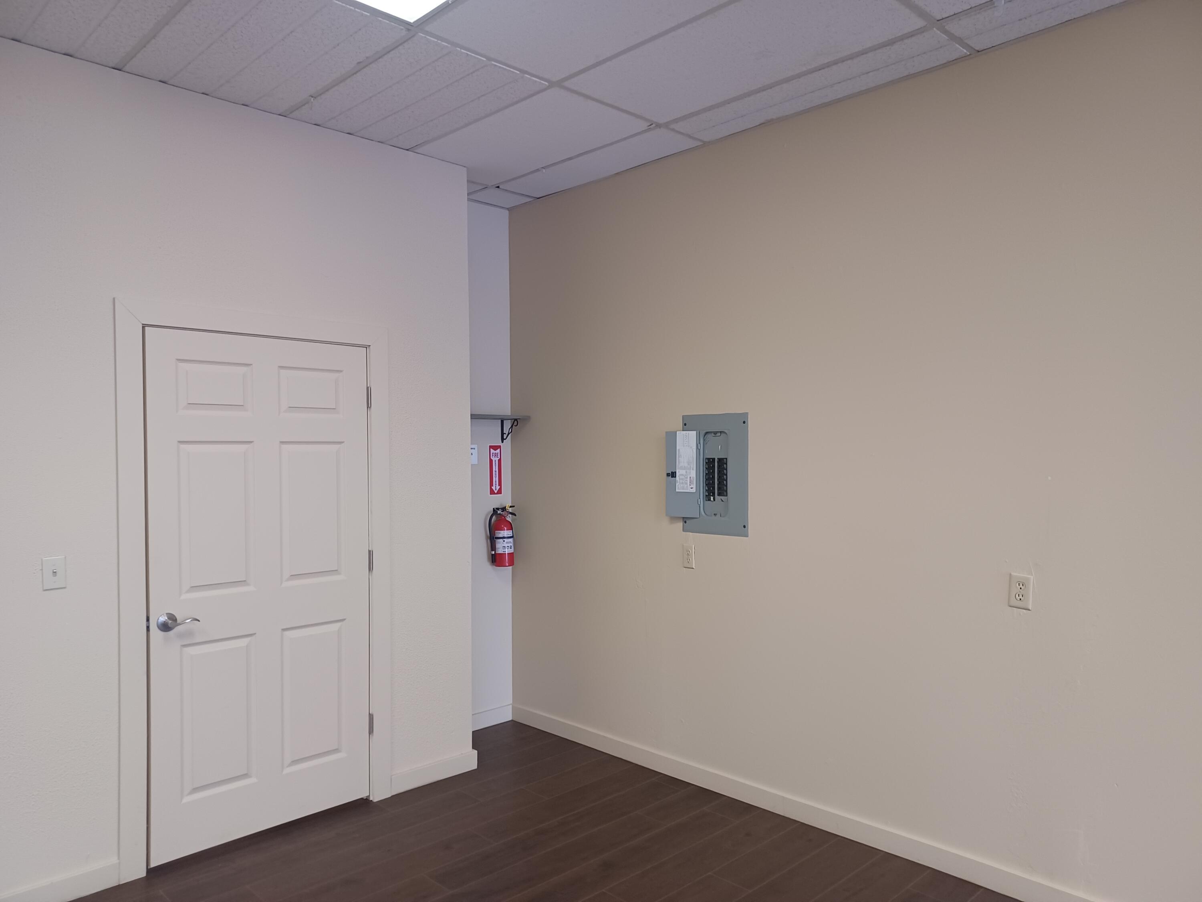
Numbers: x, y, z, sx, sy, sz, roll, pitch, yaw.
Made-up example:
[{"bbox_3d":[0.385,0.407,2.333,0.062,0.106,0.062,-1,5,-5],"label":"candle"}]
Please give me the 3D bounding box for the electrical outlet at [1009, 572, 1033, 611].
[{"bbox_3d":[1.444,0.484,2.987,0.008,0.116,0.072,0,0,-44],"label":"electrical outlet"}]

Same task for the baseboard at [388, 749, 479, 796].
[{"bbox_3d":[-0.782,1.522,4.111,0.473,0.091,0.016,0,0,-44],"label":"baseboard"}]

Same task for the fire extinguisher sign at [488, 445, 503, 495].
[{"bbox_3d":[-0.600,0.110,4.957,0.100,0.292,0.004,0,0,-44],"label":"fire extinguisher sign"}]

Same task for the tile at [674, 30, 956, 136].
[{"bbox_3d":[0.754,-1.417,3.389,0.152,0.016,1.200,0,0,-44],"label":"tile"}]

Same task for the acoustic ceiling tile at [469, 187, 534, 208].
[{"bbox_3d":[-0.564,-1.418,4.847,0.304,0.022,0.236,0,0,-44],"label":"acoustic ceiling tile"}]

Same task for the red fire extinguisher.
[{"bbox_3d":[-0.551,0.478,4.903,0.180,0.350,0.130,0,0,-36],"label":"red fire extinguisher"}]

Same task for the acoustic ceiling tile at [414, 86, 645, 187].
[{"bbox_3d":[-0.386,-1.421,3.986,0.594,0.022,1.198,0,0,-44],"label":"acoustic ceiling tile"}]

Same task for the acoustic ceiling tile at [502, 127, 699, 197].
[{"bbox_3d":[-0.047,-1.424,4.316,0.304,0.022,1.198,0,0,-44],"label":"acoustic ceiling tile"}]

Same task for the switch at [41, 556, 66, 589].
[{"bbox_3d":[-1.904,0.429,3.028,0.071,0.113,0.018,0,0,-44],"label":"switch"}]

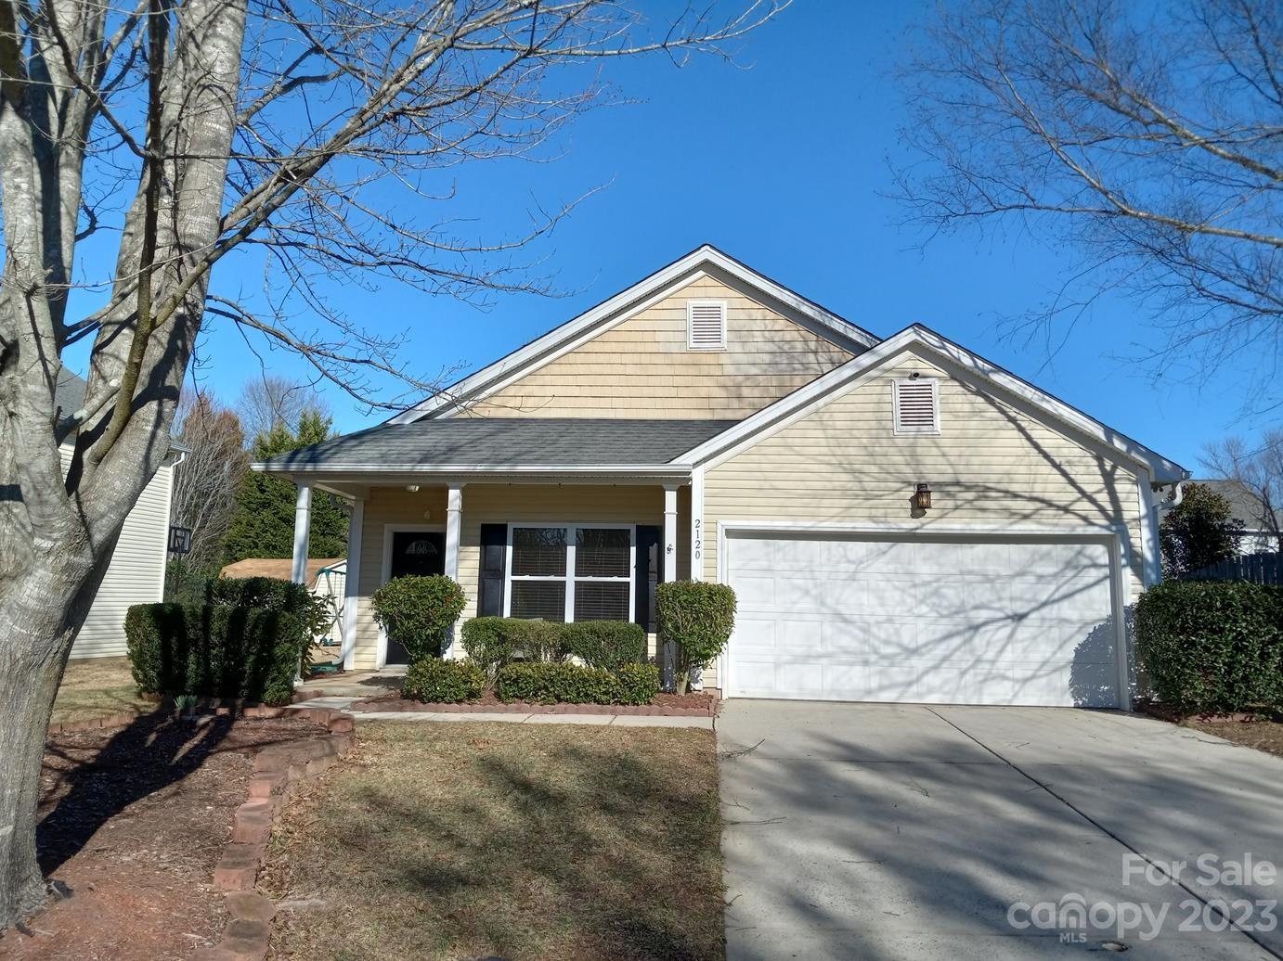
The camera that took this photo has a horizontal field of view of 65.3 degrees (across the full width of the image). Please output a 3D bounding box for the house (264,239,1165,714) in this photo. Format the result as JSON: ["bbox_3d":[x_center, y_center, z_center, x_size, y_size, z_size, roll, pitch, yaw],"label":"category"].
[{"bbox_3d":[1.217,0.485,18.874,11.800,6.550,12.500,1,-9,4],"label":"house"}]

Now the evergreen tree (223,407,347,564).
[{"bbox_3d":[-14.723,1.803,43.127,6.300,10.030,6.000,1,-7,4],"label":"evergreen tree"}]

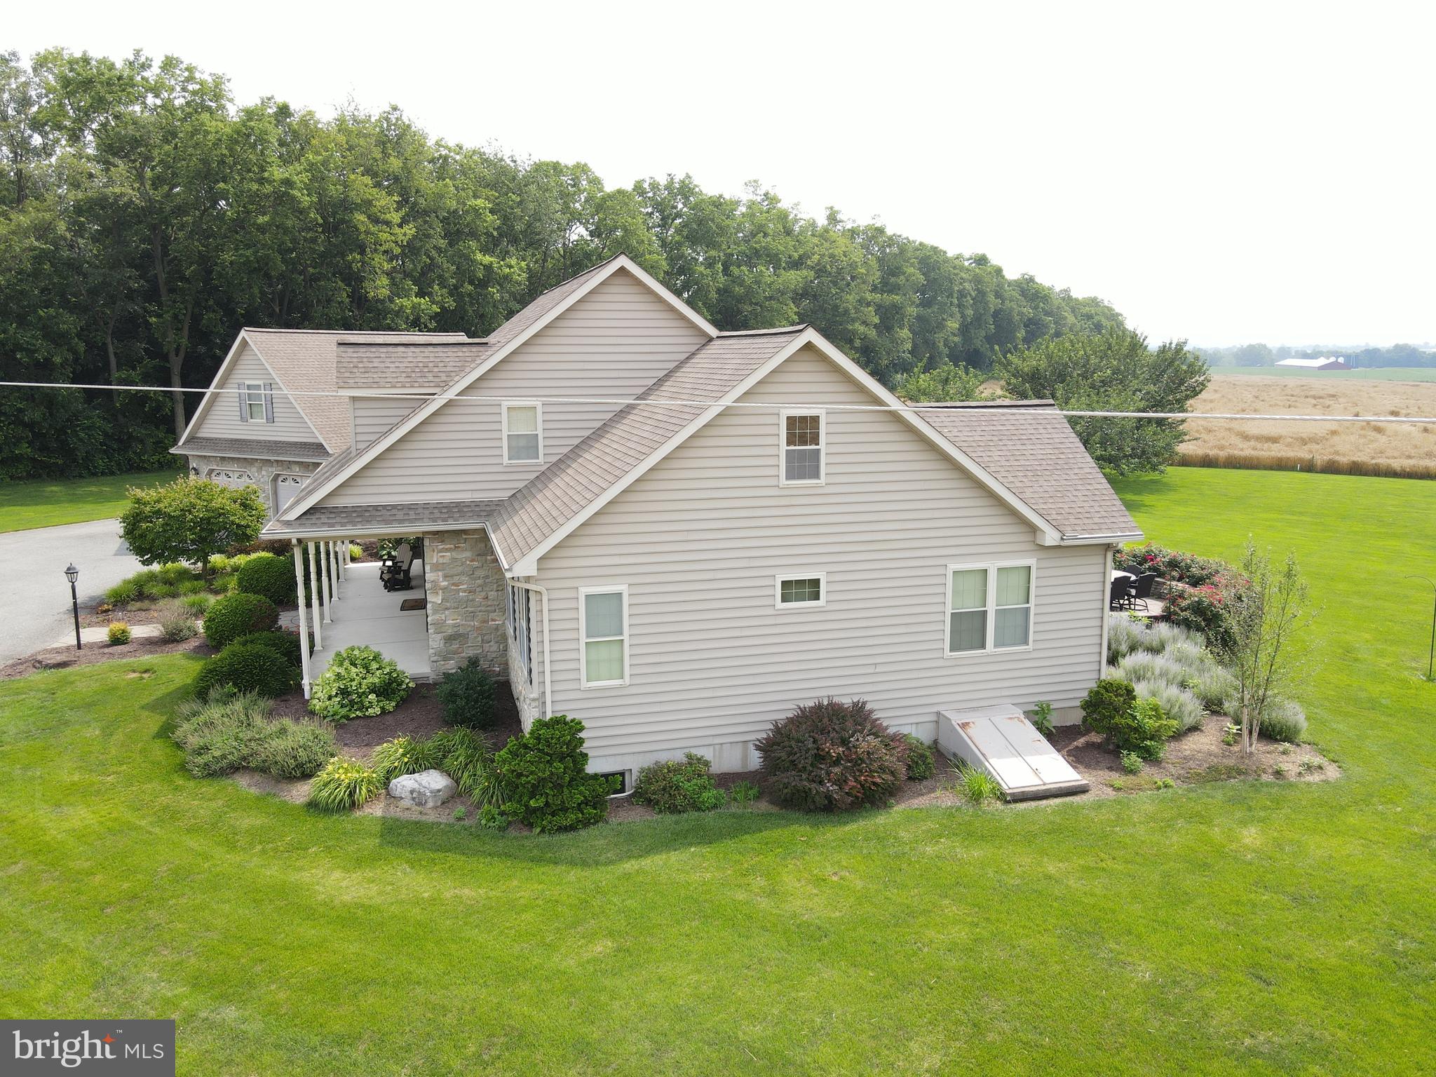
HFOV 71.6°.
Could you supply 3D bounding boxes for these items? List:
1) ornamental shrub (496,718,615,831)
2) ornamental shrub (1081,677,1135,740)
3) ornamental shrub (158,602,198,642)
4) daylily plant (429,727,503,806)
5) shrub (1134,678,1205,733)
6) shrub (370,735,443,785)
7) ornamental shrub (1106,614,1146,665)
[{"bbox_3d":[-2.244,3.159,13.591,1.655,1.478,1.478,-3,10,-16],"label":"ornamental shrub"},{"bbox_3d":[6.575,2.896,16.711,0.906,1.070,0.906,4,11,22],"label":"ornamental shrub"},{"bbox_3d":[-13.088,2.026,24.158,0.828,0.958,0.828,-6,11,-29],"label":"ornamental shrub"},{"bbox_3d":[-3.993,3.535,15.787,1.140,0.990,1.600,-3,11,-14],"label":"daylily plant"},{"bbox_3d":[7.850,2.845,17.370,1.164,0.795,1.164,-3,11,-16],"label":"shrub"},{"bbox_3d":[-4.861,3.474,15.567,1.070,0.699,1.070,-4,11,-18],"label":"shrub"},{"bbox_3d":[8.344,2.044,20.642,0.996,0.939,0.996,-3,11,-16],"label":"ornamental shrub"}]

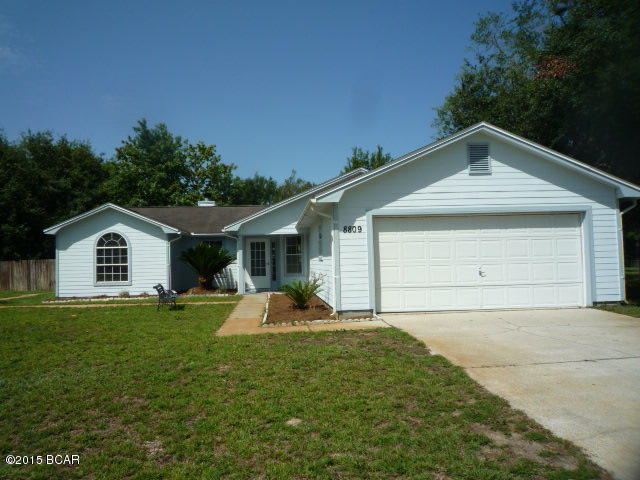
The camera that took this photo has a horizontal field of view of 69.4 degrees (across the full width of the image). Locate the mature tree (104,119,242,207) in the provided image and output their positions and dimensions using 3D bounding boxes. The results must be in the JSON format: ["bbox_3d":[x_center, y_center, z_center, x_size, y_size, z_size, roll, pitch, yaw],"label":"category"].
[{"bbox_3d":[-11.333,-3.084,36.000,10.300,12.726,10.000,-1,-3,-5],"label":"mature tree"}]

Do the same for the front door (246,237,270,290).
[{"bbox_3d":[-2.488,0.951,18.700,0.960,2.080,0.100,-1,-3,-5],"label":"front door"}]

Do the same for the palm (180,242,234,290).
[{"bbox_3d":[-4.666,1.089,19.000,2.250,1.950,2.100,-1,-3,-5],"label":"palm"}]

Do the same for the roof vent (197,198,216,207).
[{"bbox_3d":[-5.868,-1.921,24.000,0.920,0.420,0.700,-1,-3,-5],"label":"roof vent"}]

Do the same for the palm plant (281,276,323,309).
[{"bbox_3d":[-0.456,1.352,11.900,1.050,0.820,1.000,-1,-3,-5],"label":"palm plant"}]

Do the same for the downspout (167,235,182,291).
[{"bbox_3d":[-5.627,0.888,18.000,0.520,2.230,0.100,-1,-3,-5],"label":"downspout"}]

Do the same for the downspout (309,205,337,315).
[{"bbox_3d":[0.080,0.432,10.500,0.560,2.450,0.100,-1,-3,-5],"label":"downspout"}]

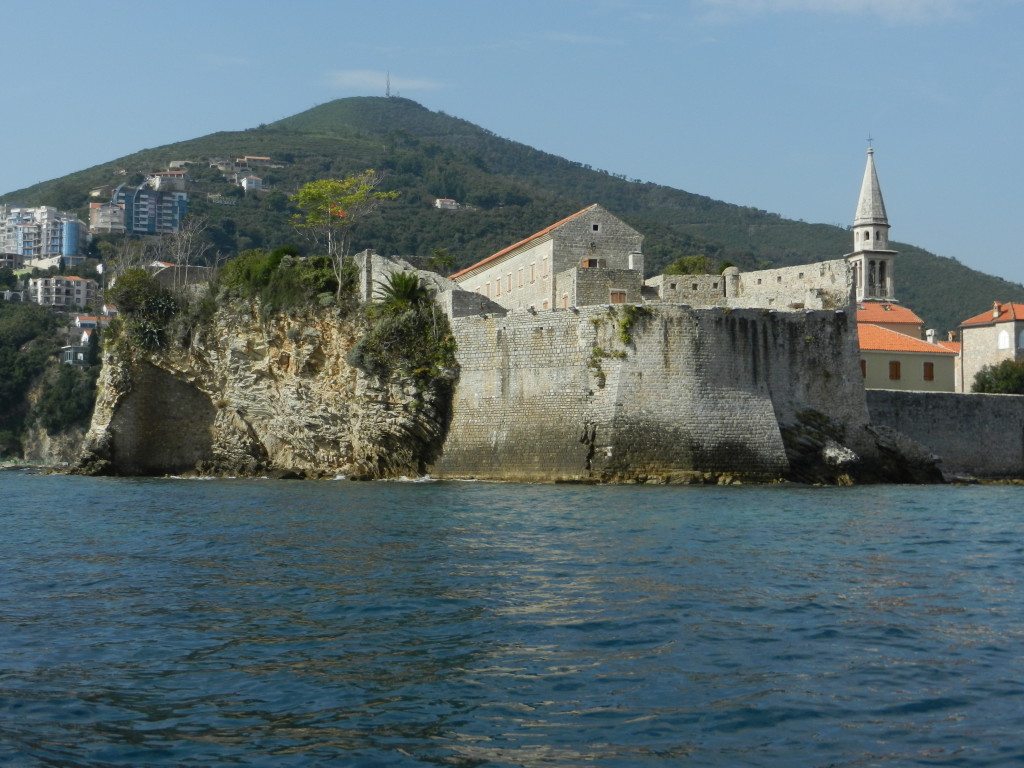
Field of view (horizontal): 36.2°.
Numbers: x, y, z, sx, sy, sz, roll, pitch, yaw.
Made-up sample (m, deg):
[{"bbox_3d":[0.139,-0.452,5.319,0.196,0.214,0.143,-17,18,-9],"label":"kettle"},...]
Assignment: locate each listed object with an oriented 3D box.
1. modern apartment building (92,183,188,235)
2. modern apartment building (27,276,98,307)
[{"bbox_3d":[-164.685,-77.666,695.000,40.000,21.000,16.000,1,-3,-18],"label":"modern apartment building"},{"bbox_3d":[-150.354,-30.808,525.000,21.000,11.300,13.000,1,-3,-28],"label":"modern apartment building"}]

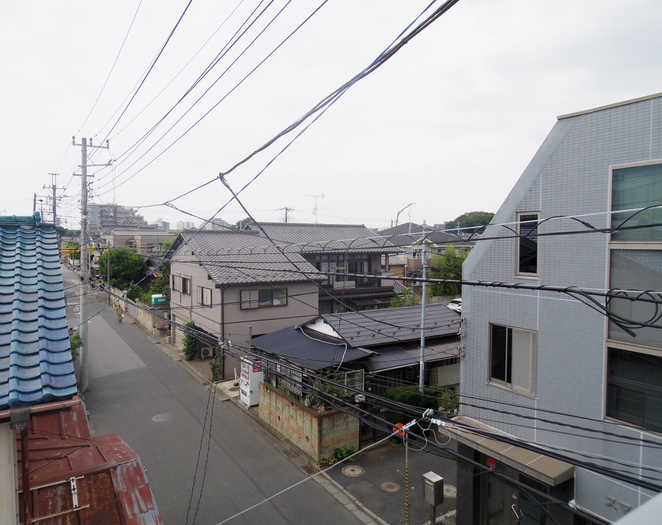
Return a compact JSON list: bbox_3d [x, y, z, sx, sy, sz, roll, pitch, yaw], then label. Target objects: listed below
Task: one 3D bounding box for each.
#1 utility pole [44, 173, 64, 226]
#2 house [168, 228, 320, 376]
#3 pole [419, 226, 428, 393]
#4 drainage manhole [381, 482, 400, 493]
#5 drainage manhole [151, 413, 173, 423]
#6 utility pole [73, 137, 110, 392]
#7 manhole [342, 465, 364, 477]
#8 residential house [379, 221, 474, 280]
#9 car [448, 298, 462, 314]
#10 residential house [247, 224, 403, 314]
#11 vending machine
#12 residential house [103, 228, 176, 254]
[{"bbox_3d":[-24.907,-1.497,41.935,1.700,13.200,0.600,-1,3,-32],"label":"utility pole"},{"bbox_3d":[-5.891,1.905,29.202,6.250,7.700,11.300,-1,3,-32],"label":"house"},{"bbox_3d":[3.405,2.422,17.231,0.180,7.800,0.180,-1,3,-32],"label":"pole"},{"bbox_3d":[1.724,6.498,13.408,0.540,0.050,0.540,0,2,0],"label":"drainage manhole"},{"bbox_3d":[-6.731,6.230,18.601,0.780,0.050,0.780,-1,3,-32],"label":"drainage manhole"},{"bbox_3d":[-11.287,0.119,21.878,1.450,11.850,0.500,-1,3,-32],"label":"utility pole"},{"bbox_3d":[0.683,6.451,14.371,0.680,0.050,0.680,0,2,0],"label":"manhole"},{"bbox_3d":[9.539,-0.055,52.498,10.400,8.950,9.200,-1,3,-32],"label":"residential house"},{"bbox_3d":[12.987,4.298,44.875,4.200,1.550,1.700,-1,3,-32],"label":"car"},{"bbox_3d":[-1.193,1.043,39.219,12.100,8.600,11.500,-1,3,-32],"label":"residential house"},{"bbox_3d":[-3.401,5.136,20.193,0.710,1.810,1.020,-1,3,-32],"label":"vending machine"},{"bbox_3d":[-28.775,-0.519,69.673,9.500,8.800,9.500,-1,3,-32],"label":"residential house"}]

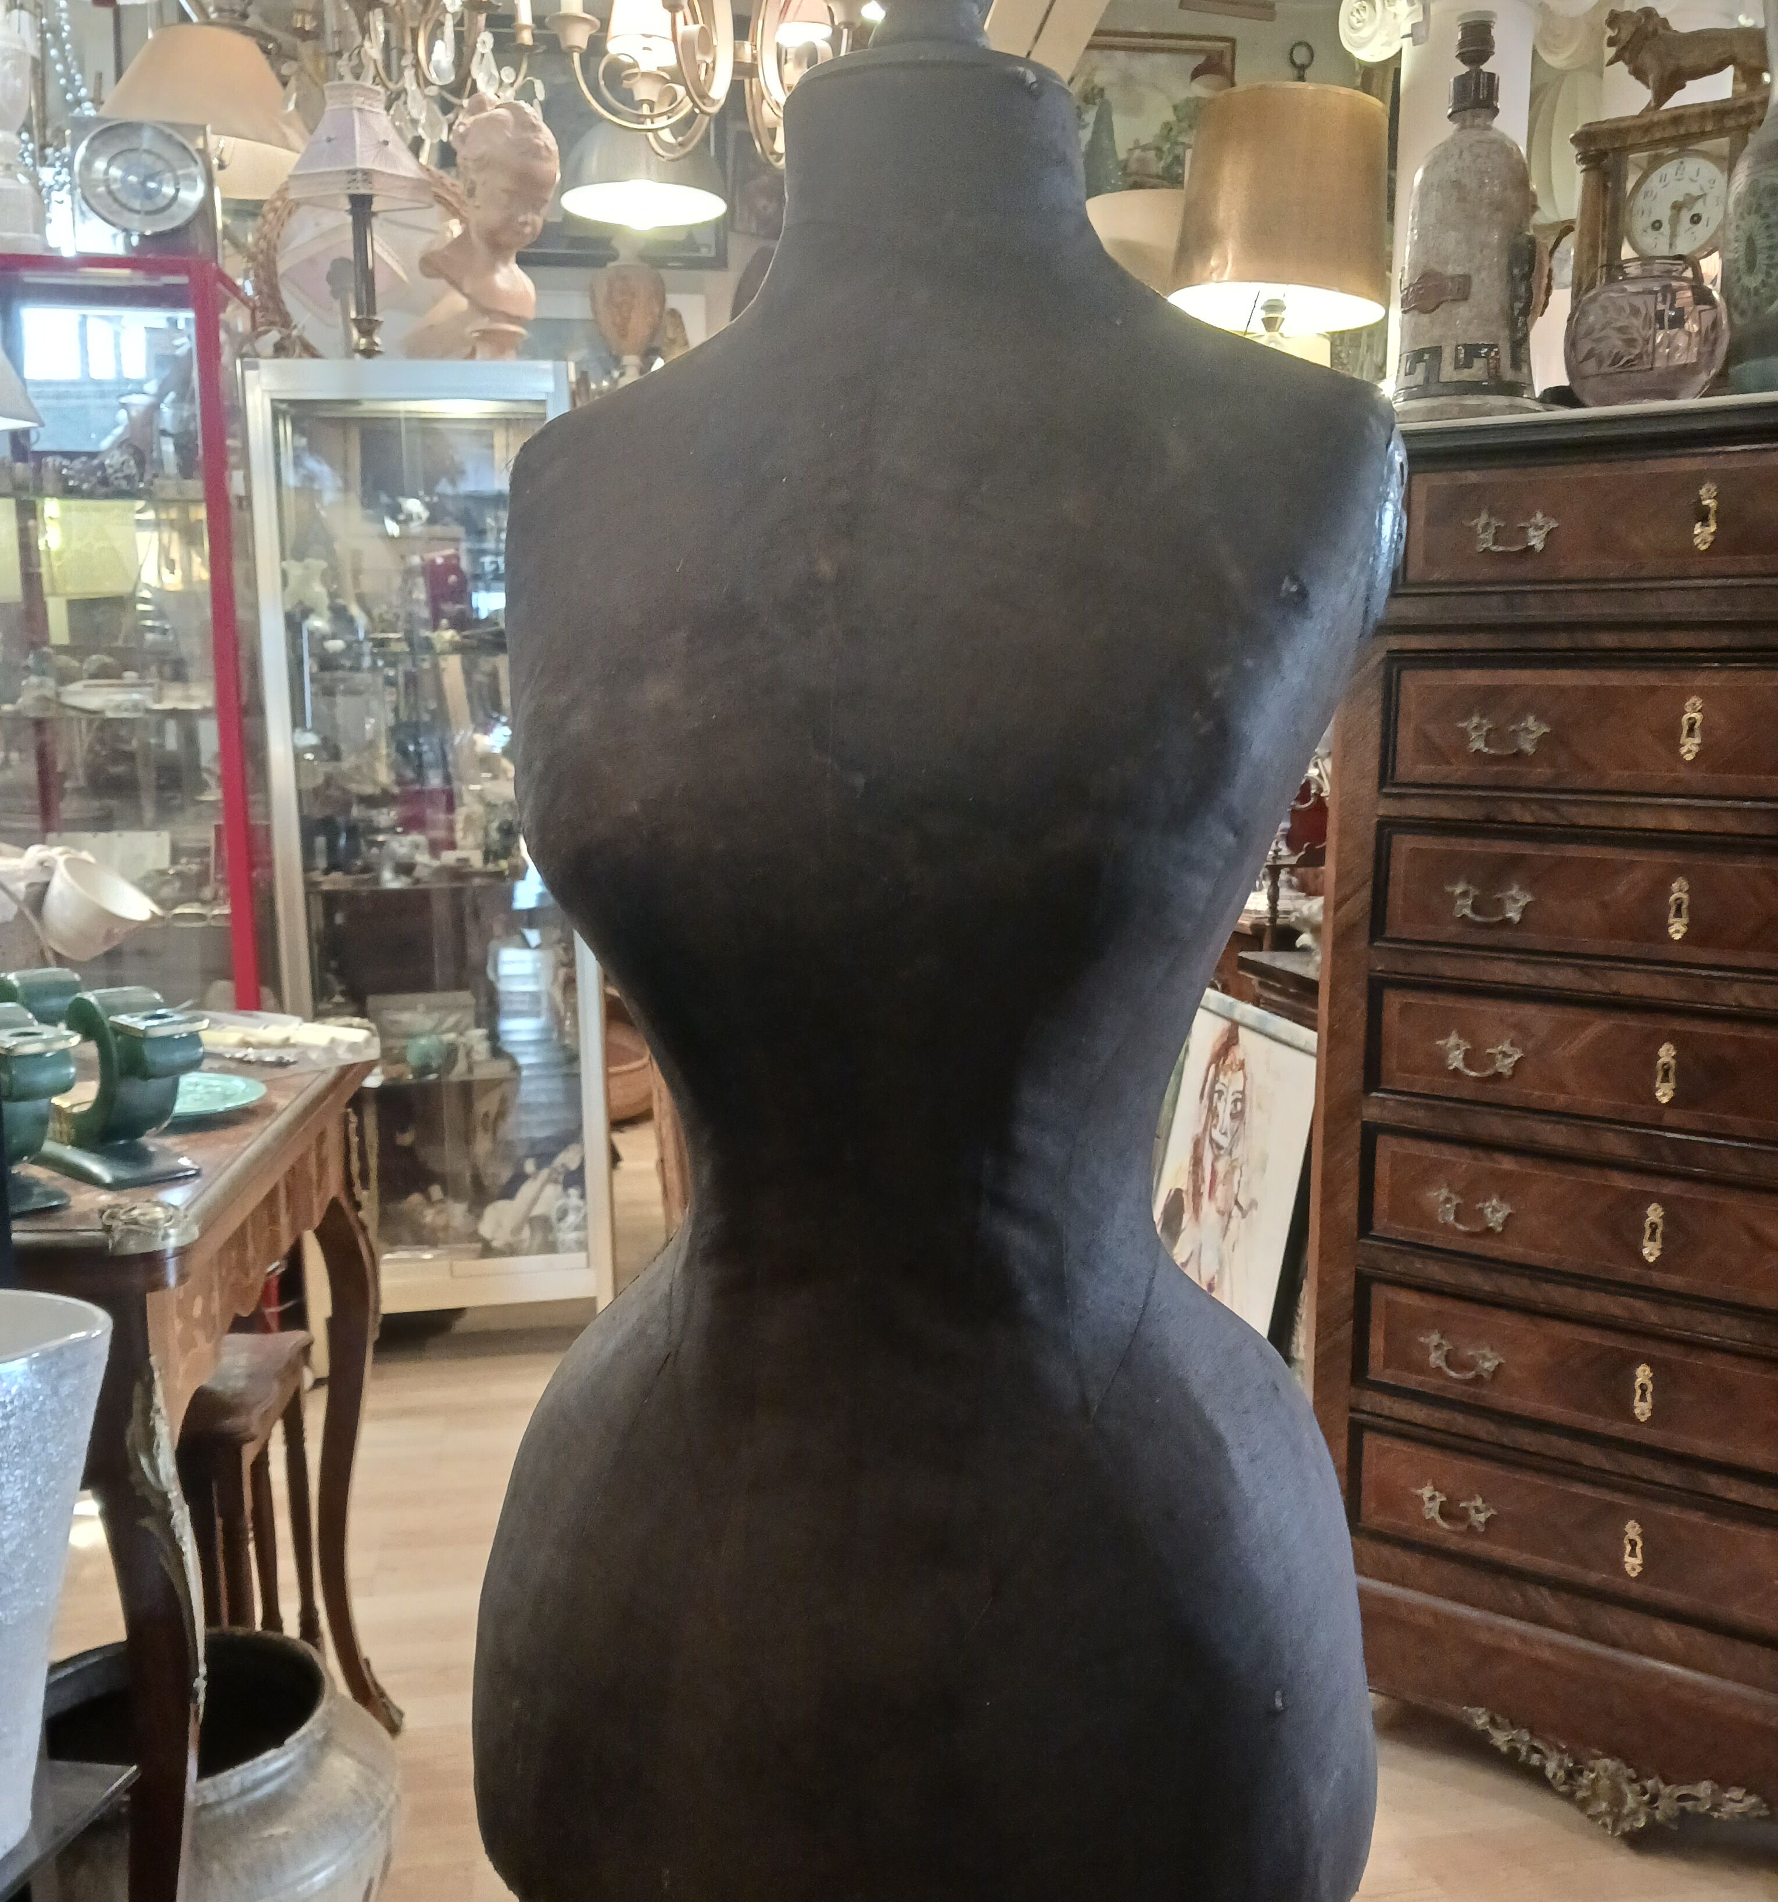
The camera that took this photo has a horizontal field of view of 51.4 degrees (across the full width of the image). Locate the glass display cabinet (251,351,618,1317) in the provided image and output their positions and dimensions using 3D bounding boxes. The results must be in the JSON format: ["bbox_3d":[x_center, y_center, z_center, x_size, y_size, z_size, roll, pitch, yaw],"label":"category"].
[{"bbox_3d":[-0.776,-0.136,3.248,0.516,1.688,0.360,-3,11,-10],"label":"glass display cabinet"}]

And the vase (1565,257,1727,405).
[{"bbox_3d":[0.739,-0.597,1.802,0.161,0.146,0.161,6,13,33],"label":"vase"}]

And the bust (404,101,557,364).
[{"bbox_3d":[-0.667,-1.192,3.093,0.195,0.445,0.220,6,13,33],"label":"bust"}]

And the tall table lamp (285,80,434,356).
[{"bbox_3d":[-0.867,-1.192,3.054,0.176,0.462,0.176,5,12,27],"label":"tall table lamp"}]

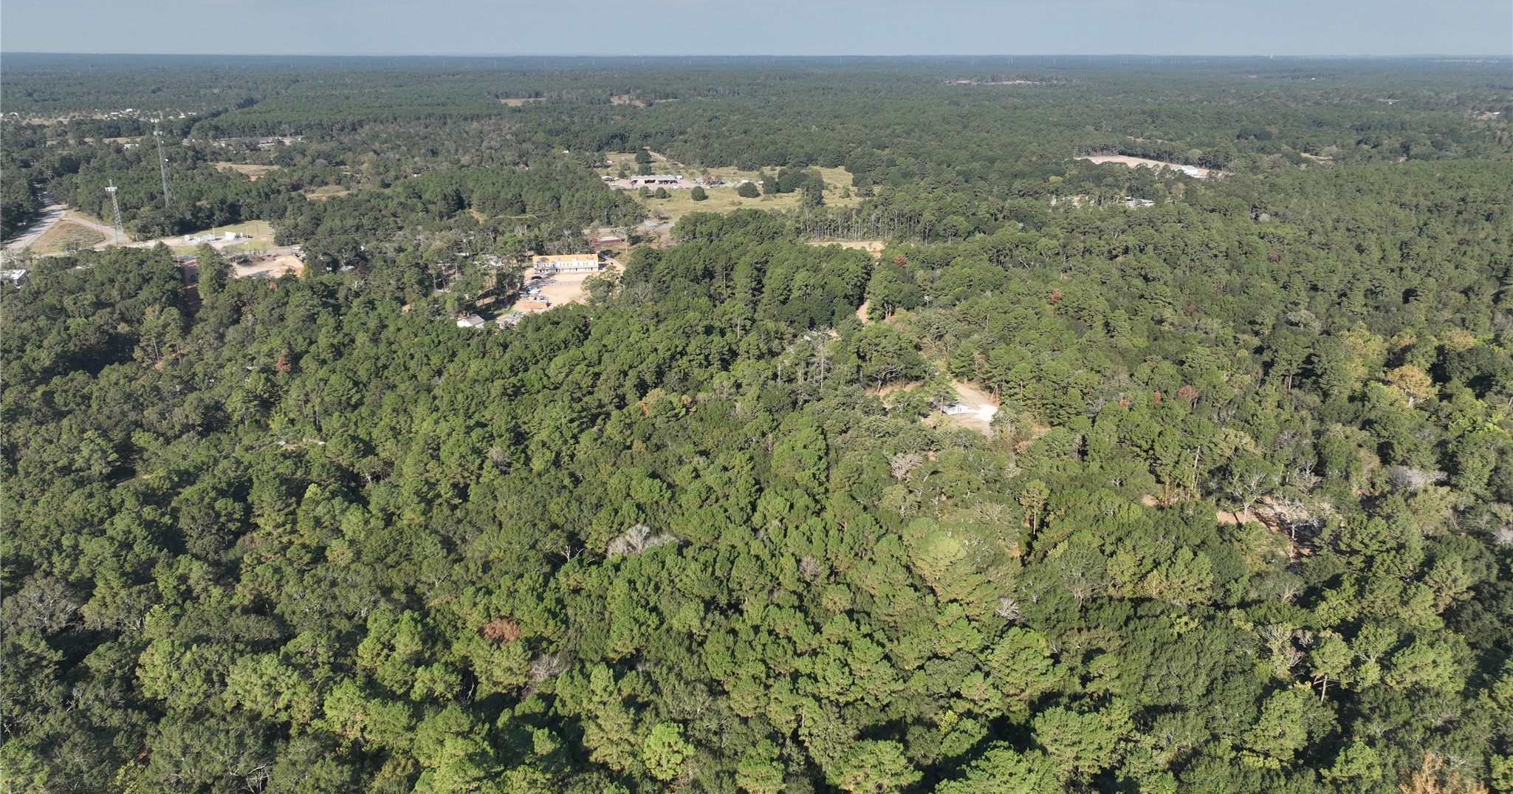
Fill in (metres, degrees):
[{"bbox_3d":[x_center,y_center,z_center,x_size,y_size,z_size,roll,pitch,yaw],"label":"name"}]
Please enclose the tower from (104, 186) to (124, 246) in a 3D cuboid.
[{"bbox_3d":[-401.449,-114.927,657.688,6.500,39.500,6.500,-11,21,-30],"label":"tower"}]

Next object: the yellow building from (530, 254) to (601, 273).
[{"bbox_3d":[-106.522,-75.457,589.166,35.720,8.300,11.500,-3,19,-8],"label":"yellow building"}]

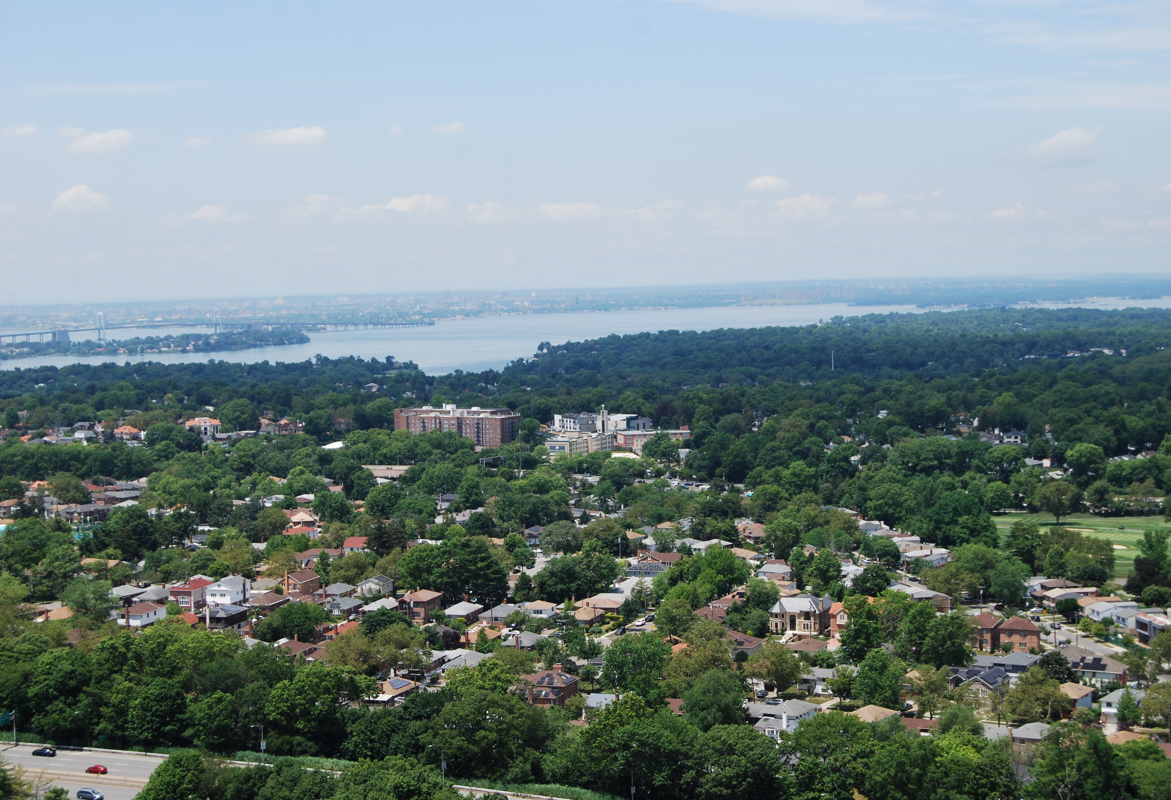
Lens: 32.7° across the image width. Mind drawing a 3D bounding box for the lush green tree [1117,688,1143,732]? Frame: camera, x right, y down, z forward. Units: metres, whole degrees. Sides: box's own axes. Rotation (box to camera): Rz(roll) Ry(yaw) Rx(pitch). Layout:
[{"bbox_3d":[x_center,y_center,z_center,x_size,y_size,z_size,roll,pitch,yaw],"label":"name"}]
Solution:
[{"bbox_3d":[126.080,71.660,462.520,5.430,9.630,5.430,-1,3,15],"label":"lush green tree"}]

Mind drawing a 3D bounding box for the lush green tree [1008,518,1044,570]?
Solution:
[{"bbox_3d":[174.890,58.110,793.000,14.120,22.790,14.120,-1,3,12],"label":"lush green tree"}]

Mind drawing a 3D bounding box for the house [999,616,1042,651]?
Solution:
[{"bbox_3d":[115.670,61.650,528.800,10.800,8.400,10.000,0,4,20],"label":"house"}]

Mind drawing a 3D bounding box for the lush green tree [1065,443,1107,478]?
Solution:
[{"bbox_3d":[256.690,31.410,1024.330,20.000,18.770,20.000,-1,3,14],"label":"lush green tree"}]

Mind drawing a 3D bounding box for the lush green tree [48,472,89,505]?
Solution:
[{"bbox_3d":[-229.300,39.500,882.860,18.610,15.320,17.120,-2,3,-15],"label":"lush green tree"}]

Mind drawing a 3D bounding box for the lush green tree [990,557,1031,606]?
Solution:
[{"bbox_3d":[127.570,54.660,598.590,12.600,15.200,12.600,-1,4,12],"label":"lush green tree"}]

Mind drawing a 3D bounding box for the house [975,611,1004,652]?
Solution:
[{"bbox_3d":[112.770,65.290,566.740,9.000,9.000,14.000,0,4,22],"label":"house"}]

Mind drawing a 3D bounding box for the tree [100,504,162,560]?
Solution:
[{"bbox_3d":[-176.530,51.450,771.270,22.530,22.150,22.530,-2,3,-13],"label":"tree"}]

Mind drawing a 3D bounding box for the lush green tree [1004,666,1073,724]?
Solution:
[{"bbox_3d":[113.750,74.030,501.400,17.620,14.070,16.210,-1,3,13],"label":"lush green tree"}]

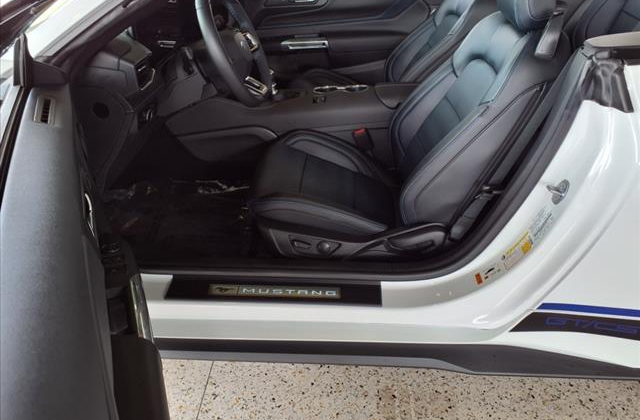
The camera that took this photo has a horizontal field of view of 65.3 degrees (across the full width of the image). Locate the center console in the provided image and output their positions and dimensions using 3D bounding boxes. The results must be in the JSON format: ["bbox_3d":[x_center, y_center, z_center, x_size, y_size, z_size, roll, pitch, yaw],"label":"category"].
[{"bbox_3d":[-0.049,-0.338,1.885,0.990,0.270,0.270,2,31,6],"label":"center console"}]

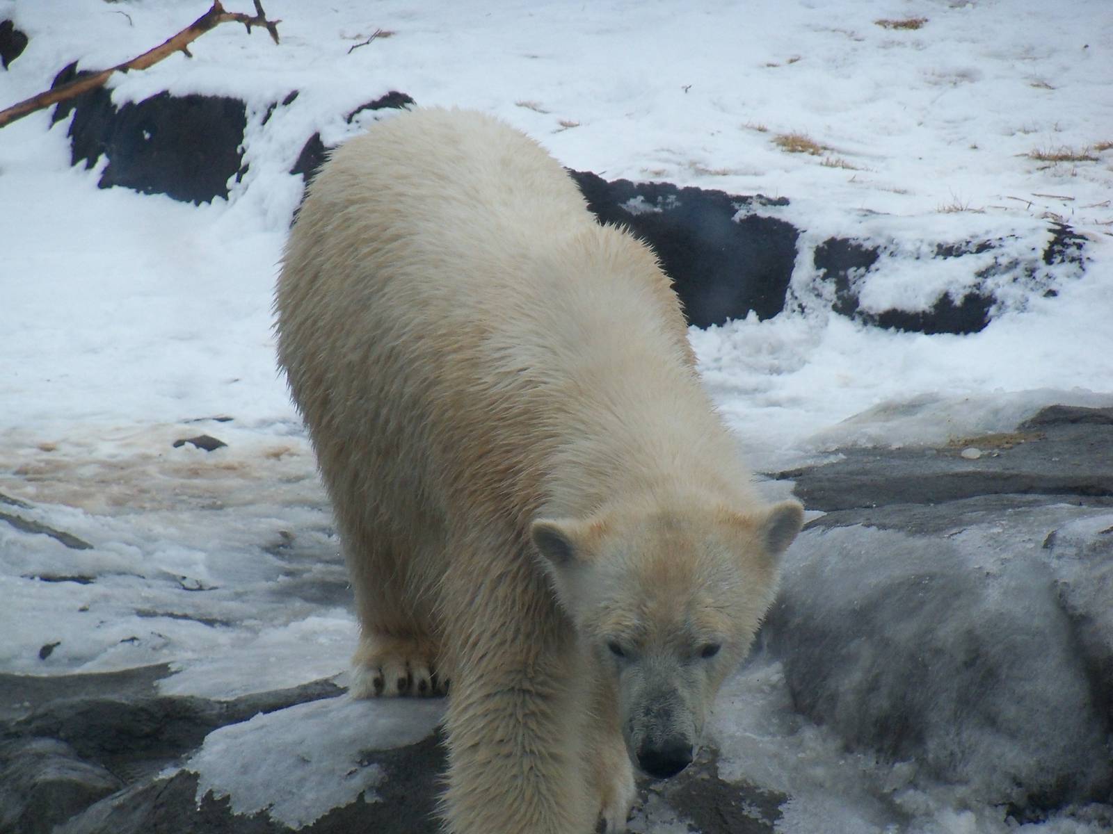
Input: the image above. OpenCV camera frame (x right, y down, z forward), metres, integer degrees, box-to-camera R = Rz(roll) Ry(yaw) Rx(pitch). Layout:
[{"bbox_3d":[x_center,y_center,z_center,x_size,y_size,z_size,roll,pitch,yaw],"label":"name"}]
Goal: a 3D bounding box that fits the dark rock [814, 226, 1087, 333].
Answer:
[{"bbox_3d":[0.827,-0.287,14.000,0.569,0.172,0.270,0,13,0],"label":"dark rock"}]

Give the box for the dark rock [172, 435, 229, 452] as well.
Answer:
[{"bbox_3d":[-0.705,0.053,13.200,0.109,0.040,0.070,0,13,0],"label":"dark rock"}]

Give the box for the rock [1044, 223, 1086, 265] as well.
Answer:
[{"bbox_3d":[1.079,-0.367,14.100,0.090,0.078,0.080,0,13,0],"label":"rock"}]

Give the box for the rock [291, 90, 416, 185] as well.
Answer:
[{"bbox_3d":[-0.451,-0.622,14.800,0.292,0.190,0.210,0,13,0],"label":"rock"}]

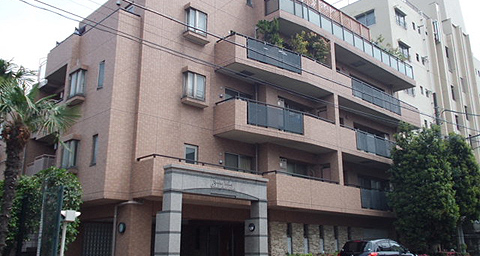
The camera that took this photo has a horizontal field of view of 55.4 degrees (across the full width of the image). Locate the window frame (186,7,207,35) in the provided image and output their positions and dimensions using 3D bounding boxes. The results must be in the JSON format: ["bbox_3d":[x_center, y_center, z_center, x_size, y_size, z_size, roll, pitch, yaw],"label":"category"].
[{"bbox_3d":[-1.795,-4.267,18.668,0.950,1.040,0.240,14,-19,-42],"label":"window frame"}]

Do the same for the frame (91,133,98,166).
[{"bbox_3d":[-5.181,0.811,16.442,0.100,1.080,0.400,14,-21,-42],"label":"frame"}]

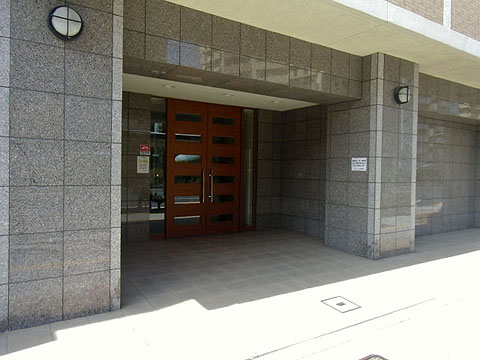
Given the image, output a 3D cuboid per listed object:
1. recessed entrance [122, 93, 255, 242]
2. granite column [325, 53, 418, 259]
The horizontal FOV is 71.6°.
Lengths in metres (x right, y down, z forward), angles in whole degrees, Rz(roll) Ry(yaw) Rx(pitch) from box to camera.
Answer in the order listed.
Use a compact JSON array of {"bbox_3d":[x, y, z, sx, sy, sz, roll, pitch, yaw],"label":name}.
[{"bbox_3d":[-0.823,-0.226,7.008,3.038,2.849,0.405,0,1,-30],"label":"recessed entrance"},{"bbox_3d":[2.373,-0.385,6.070,1.121,3.281,1.121,0,1,-30],"label":"granite column"}]

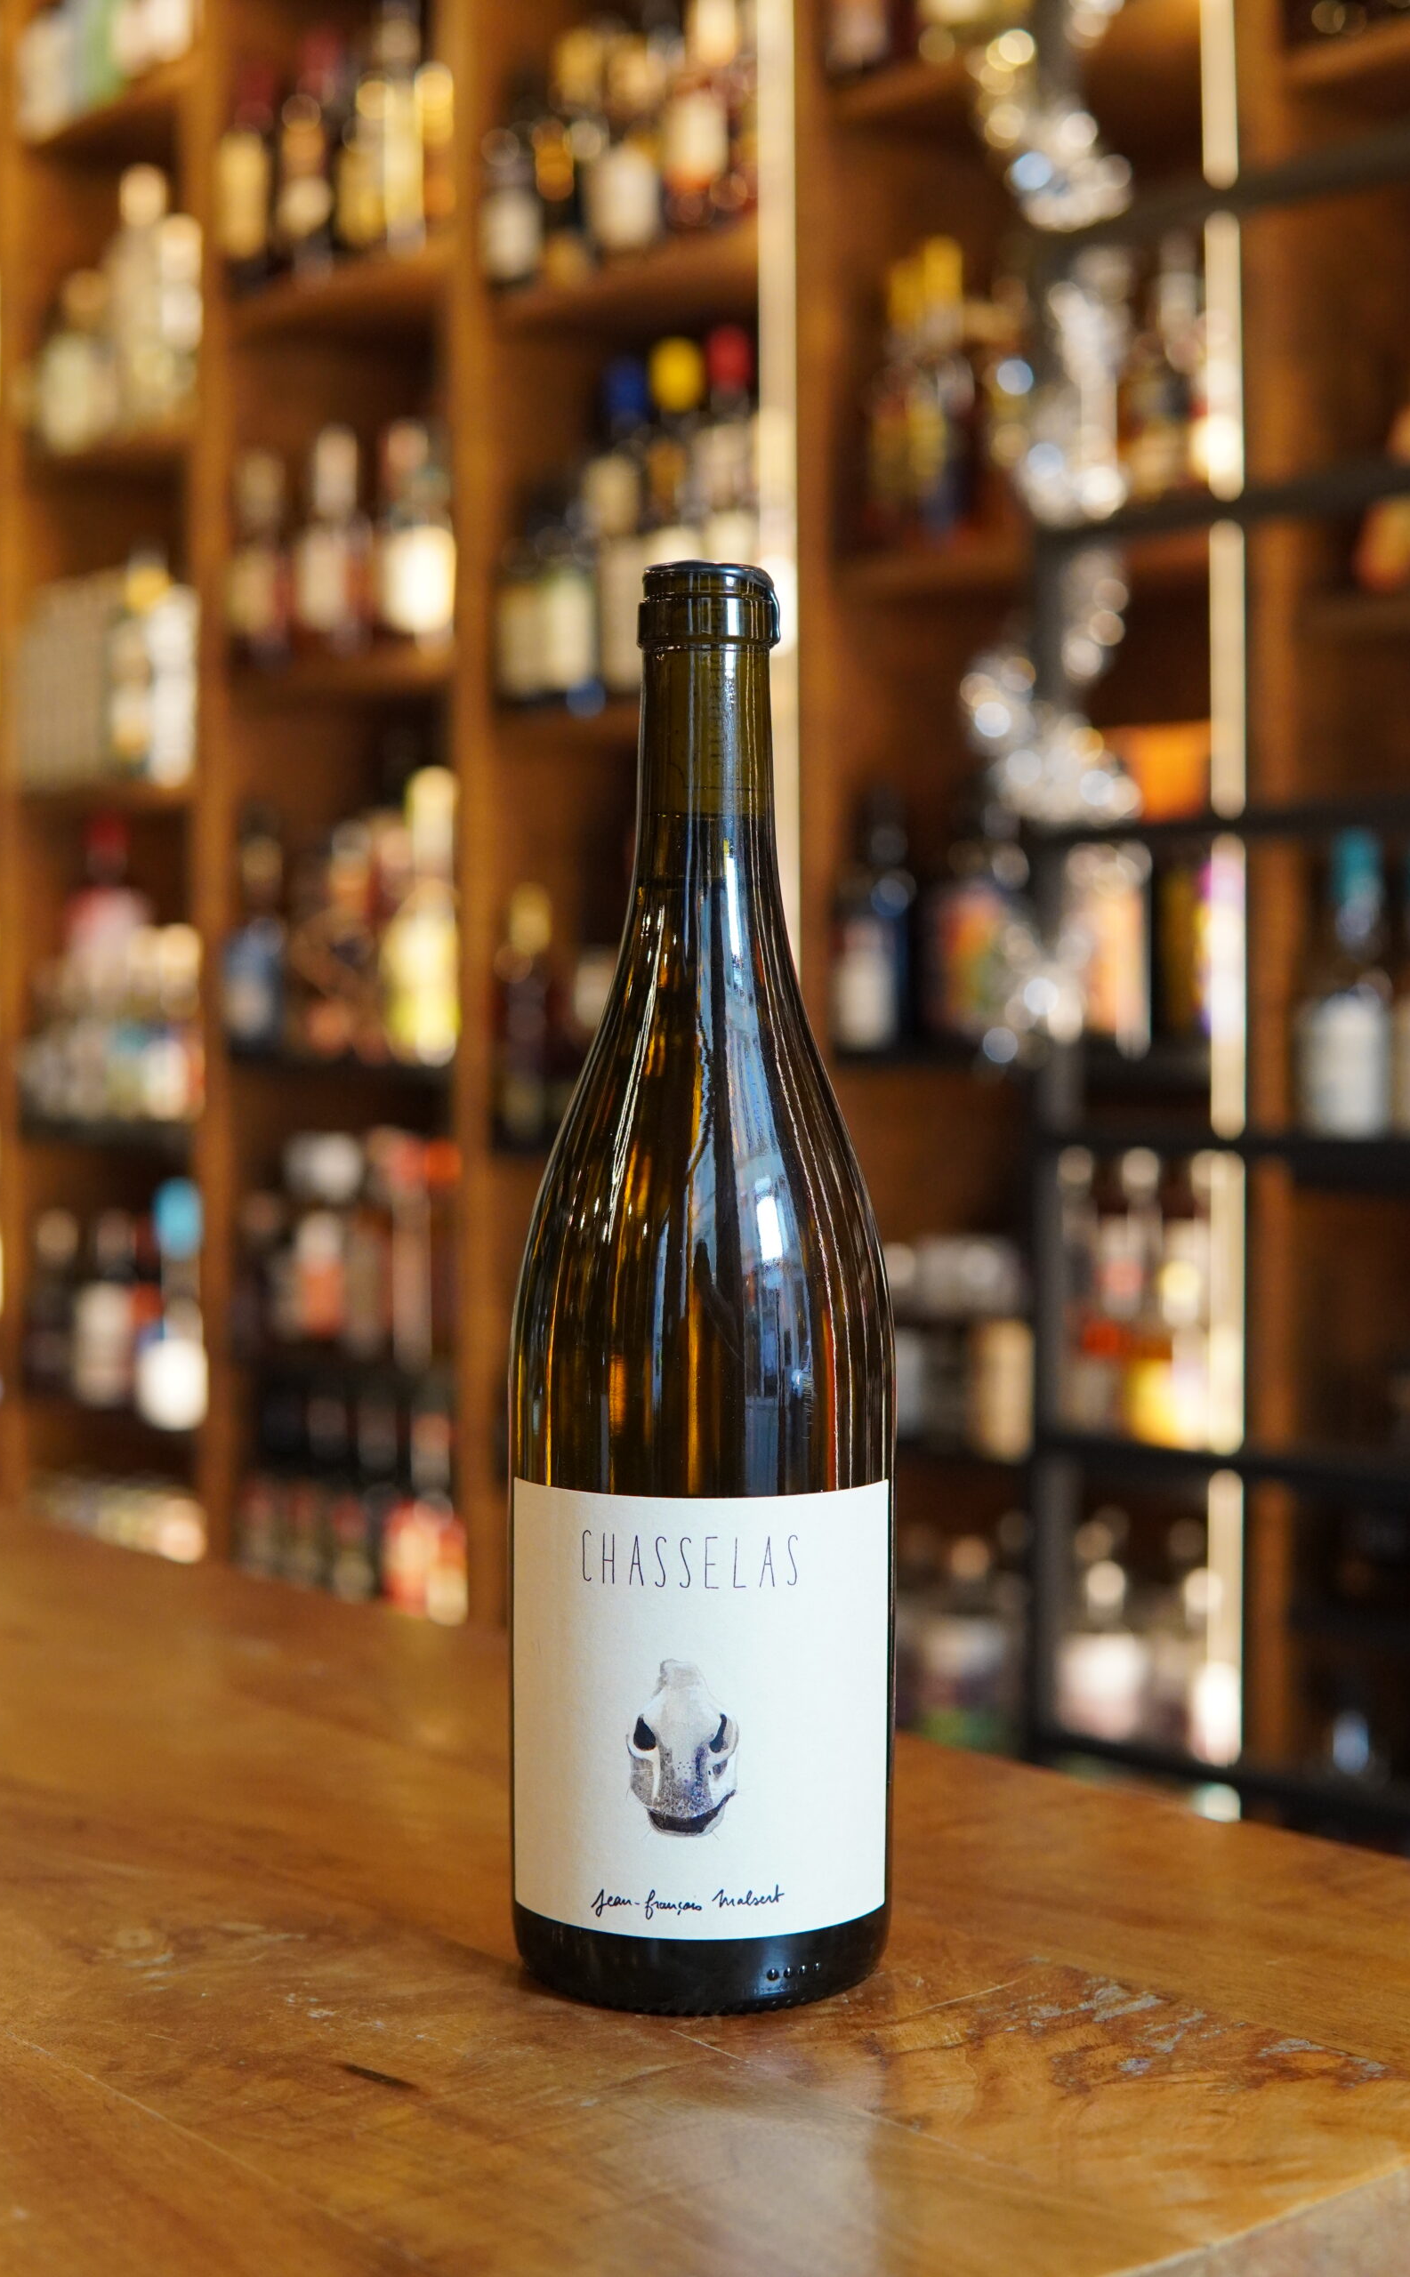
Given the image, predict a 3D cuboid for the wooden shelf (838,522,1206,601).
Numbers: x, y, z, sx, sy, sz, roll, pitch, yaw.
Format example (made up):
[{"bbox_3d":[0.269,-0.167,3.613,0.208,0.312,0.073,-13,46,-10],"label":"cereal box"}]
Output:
[{"bbox_3d":[0.354,-0.496,2.505,0.260,0.035,0.416,-2,2,-42],"label":"wooden shelf"}]

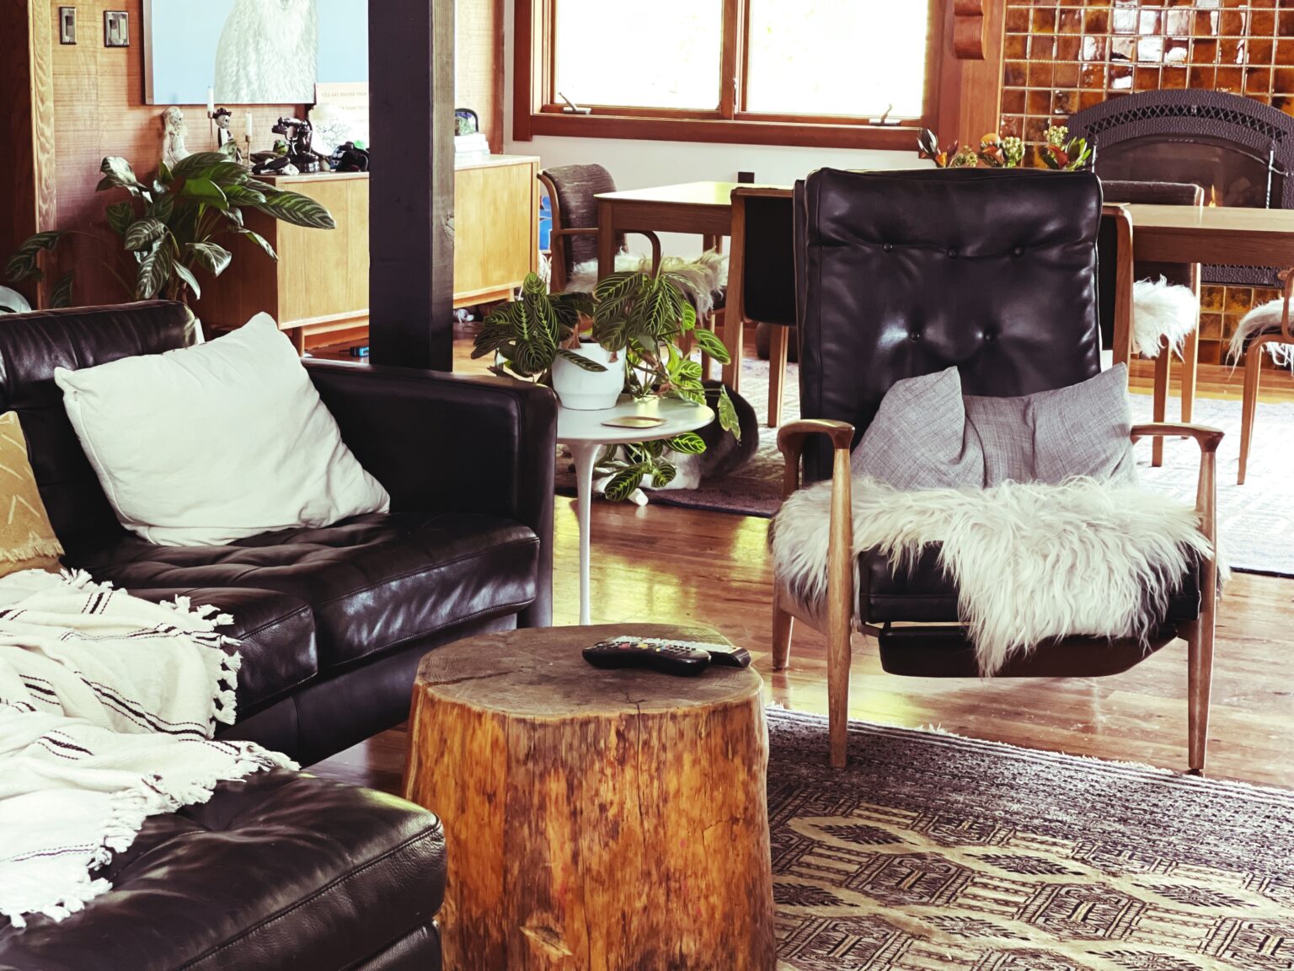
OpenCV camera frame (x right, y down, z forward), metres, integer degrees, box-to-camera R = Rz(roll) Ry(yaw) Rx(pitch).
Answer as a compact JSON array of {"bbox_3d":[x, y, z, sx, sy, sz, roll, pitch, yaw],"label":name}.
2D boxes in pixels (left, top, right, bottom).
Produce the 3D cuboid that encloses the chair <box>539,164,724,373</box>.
[{"bbox_3d":[0.007,-0.616,7.718,0.570,0.810,0.560,6,12,24],"label":"chair"}]

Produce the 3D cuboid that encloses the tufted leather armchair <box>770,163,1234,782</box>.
[{"bbox_3d":[0.644,-0.064,4.487,0.710,1.000,0.840,1,11,-4],"label":"tufted leather armchair"}]

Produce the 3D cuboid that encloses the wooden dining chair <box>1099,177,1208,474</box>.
[{"bbox_3d":[1.427,-0.526,7.429,0.500,0.810,0.560,6,12,24],"label":"wooden dining chair"}]

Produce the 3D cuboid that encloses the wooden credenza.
[{"bbox_3d":[-1.053,-0.850,9.000,0.465,0.730,1.950,6,12,24],"label":"wooden credenza"}]

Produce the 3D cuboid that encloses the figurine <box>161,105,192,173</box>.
[{"bbox_3d":[-1.582,-1.185,8.154,0.125,0.230,0.105,6,12,24],"label":"figurine"}]

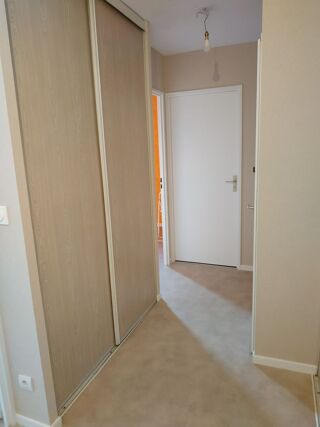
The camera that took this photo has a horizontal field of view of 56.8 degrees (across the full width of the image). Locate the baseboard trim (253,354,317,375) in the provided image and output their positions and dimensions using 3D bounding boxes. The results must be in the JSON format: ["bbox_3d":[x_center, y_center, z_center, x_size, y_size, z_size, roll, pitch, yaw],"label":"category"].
[{"bbox_3d":[0.798,0.969,1.902,0.371,0.066,0.017,2,12,20],"label":"baseboard trim"}]

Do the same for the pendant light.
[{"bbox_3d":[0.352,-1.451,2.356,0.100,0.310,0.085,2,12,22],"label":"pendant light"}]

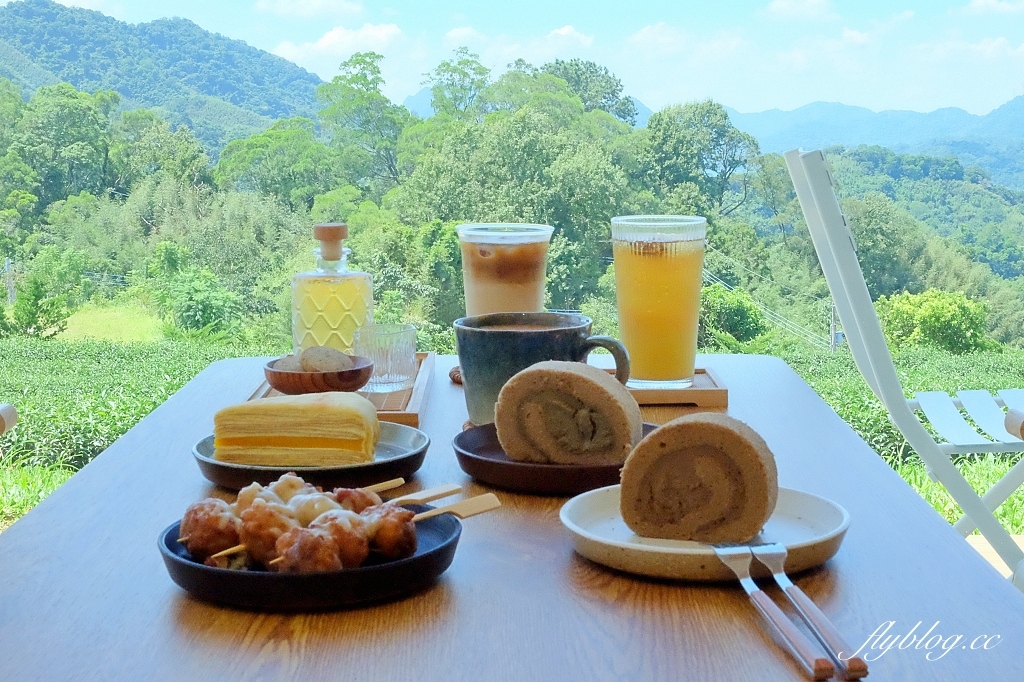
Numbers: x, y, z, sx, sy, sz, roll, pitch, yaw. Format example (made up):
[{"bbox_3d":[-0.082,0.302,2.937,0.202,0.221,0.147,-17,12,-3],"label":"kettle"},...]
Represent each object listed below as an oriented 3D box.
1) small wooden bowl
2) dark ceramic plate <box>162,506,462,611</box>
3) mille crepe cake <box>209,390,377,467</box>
[{"bbox_3d":[-0.163,0.030,1.136,0.093,0.024,0.093,0,9,0],"label":"small wooden bowl"},{"bbox_3d":[-0.107,0.110,0.718,0.160,0.022,0.160,0,9,0],"label":"dark ceramic plate"},{"bbox_3d":[-0.150,0.060,0.931,0.112,0.042,0.058,-1,9,-6],"label":"mille crepe cake"}]

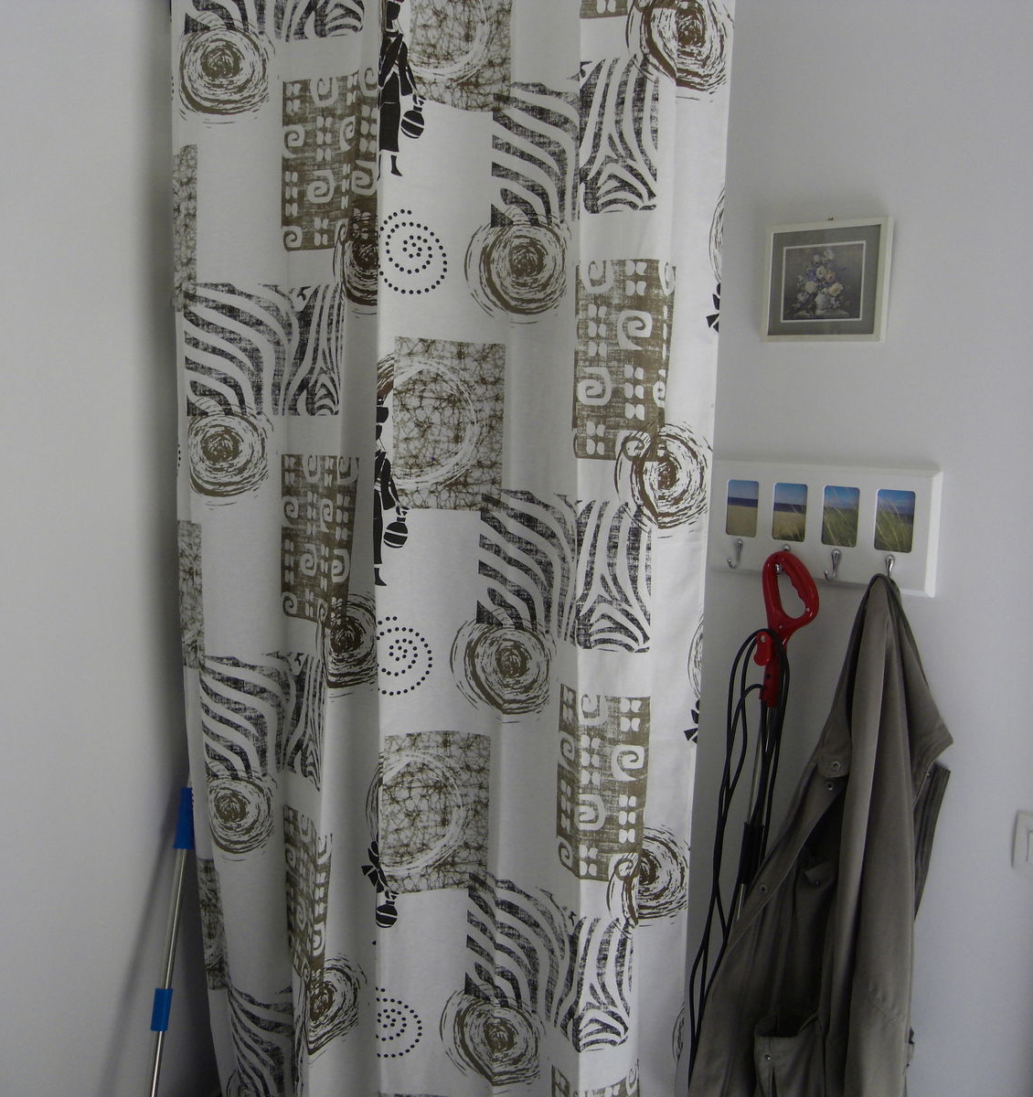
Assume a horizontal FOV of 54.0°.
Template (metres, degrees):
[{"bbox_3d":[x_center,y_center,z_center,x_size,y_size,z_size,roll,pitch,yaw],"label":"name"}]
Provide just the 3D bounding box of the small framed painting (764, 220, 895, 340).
[{"bbox_3d":[0.447,-0.381,1.455,0.174,0.163,0.019,9,12,40],"label":"small framed painting"}]

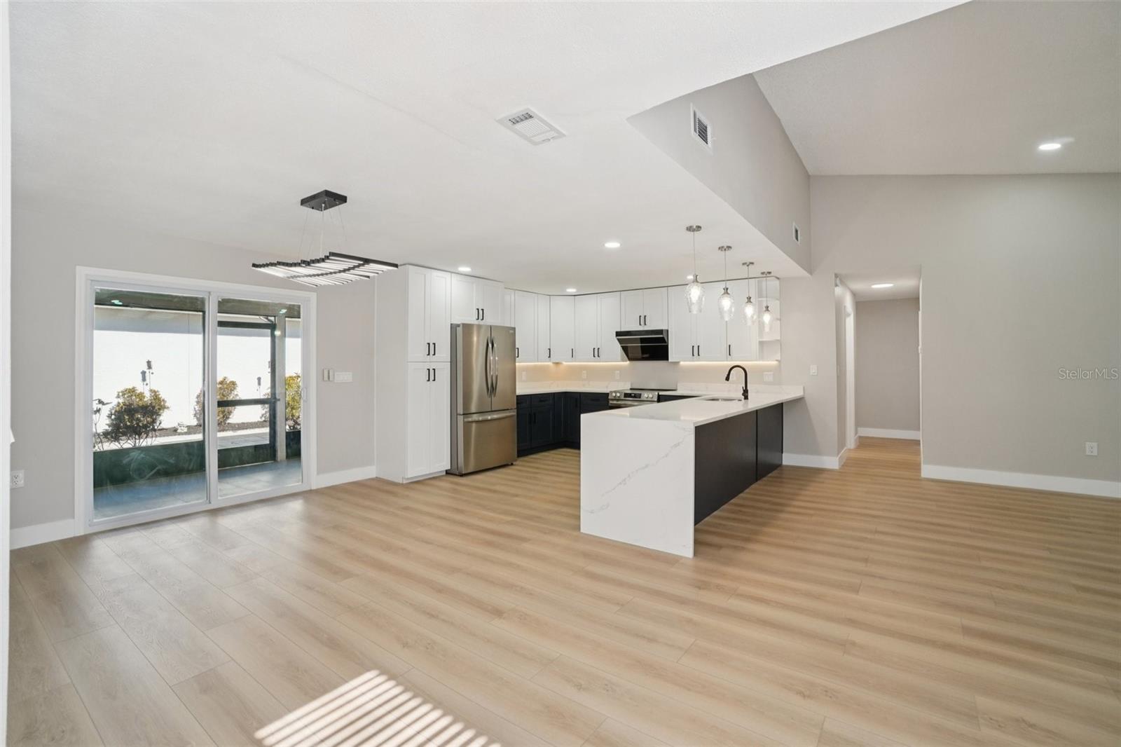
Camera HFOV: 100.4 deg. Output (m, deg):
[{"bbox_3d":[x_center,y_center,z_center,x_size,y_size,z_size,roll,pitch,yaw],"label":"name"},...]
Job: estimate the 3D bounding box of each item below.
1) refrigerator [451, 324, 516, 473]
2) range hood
[{"bbox_3d":[-1.171,0.317,6.199,0.765,1.818,0.925,0,0,38],"label":"refrigerator"},{"bbox_3d":[1.319,-0.411,7.092,0.770,0.450,0.500,0,0,38],"label":"range hood"}]

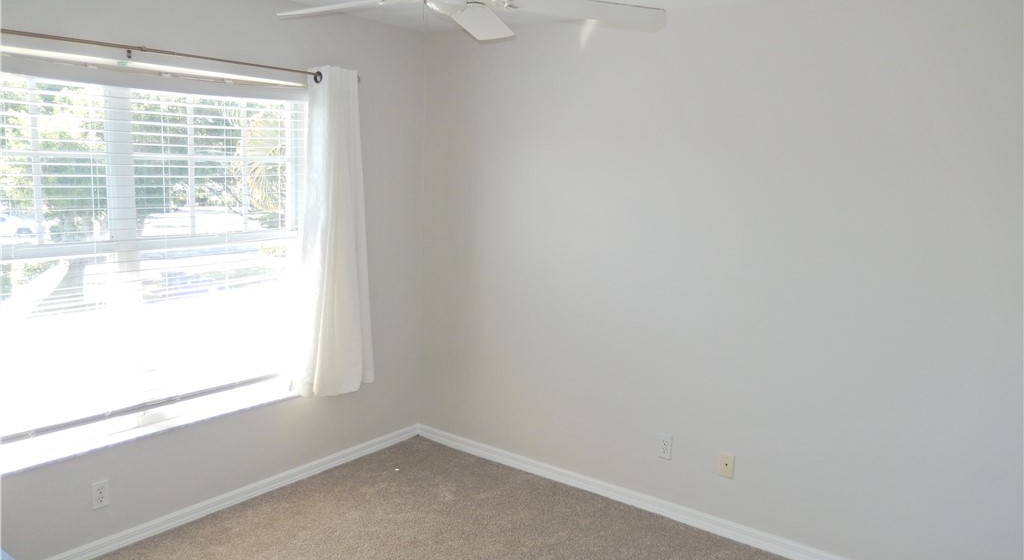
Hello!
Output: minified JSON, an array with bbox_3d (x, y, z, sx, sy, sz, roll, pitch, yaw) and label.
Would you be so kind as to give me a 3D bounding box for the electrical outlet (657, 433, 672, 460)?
[{"bbox_3d":[0.752,0.821,3.648,0.071,0.117,0.010,9,11,36],"label":"electrical outlet"}]

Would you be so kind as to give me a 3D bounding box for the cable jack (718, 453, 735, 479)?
[{"bbox_3d":[1.005,0.872,3.466,0.070,0.115,0.010,9,11,36],"label":"cable jack"}]

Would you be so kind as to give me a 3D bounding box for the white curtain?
[{"bbox_3d":[-0.904,-0.227,3.863,0.130,1.690,0.530,9,11,36],"label":"white curtain"}]

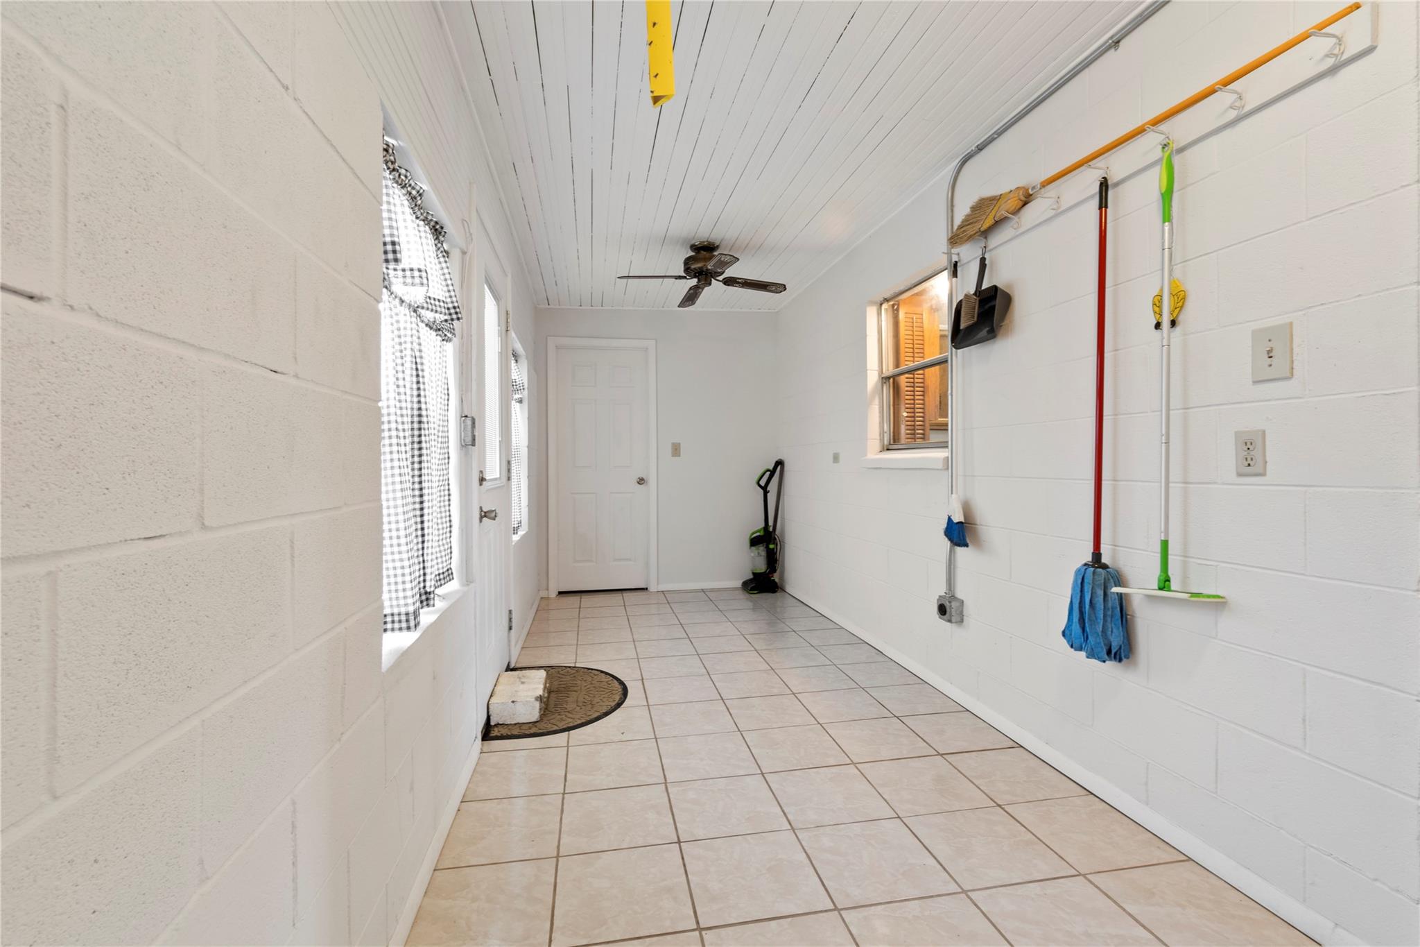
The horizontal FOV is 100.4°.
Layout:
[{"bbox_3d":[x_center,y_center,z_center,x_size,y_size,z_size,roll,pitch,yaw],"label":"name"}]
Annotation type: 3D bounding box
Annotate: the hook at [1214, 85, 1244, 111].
[{"bbox_3d":[1.287,-0.930,1.472,0.078,0.060,0.024,0,1,-10],"label":"hook"}]

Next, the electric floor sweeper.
[{"bbox_3d":[0.462,0.444,5.096,0.370,1.135,0.290,0,1,-10],"label":"electric floor sweeper"}]

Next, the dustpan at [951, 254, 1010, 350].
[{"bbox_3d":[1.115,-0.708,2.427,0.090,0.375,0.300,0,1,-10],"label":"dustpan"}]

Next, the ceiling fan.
[{"bbox_3d":[-0.025,-1.290,3.671,1.080,0.280,1.080,0,1,-6],"label":"ceiling fan"}]

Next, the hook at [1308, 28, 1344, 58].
[{"bbox_3d":[1.322,-0.921,1.272,0.082,0.060,0.024,0,1,-10],"label":"hook"}]

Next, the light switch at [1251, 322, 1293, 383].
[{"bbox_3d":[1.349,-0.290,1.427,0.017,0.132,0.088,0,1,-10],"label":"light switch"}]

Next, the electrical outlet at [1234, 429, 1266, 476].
[{"bbox_3d":[1.345,-0.049,1.476,0.010,0.115,0.071,0,1,-10],"label":"electrical outlet"}]

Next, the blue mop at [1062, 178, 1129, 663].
[{"bbox_3d":[1.186,-0.165,1.826,0.145,1.465,0.170,0,1,-10],"label":"blue mop"}]

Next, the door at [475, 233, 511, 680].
[{"bbox_3d":[-1.012,-0.023,2.733,0.050,2.040,0.830,0,1,-10],"label":"door"}]

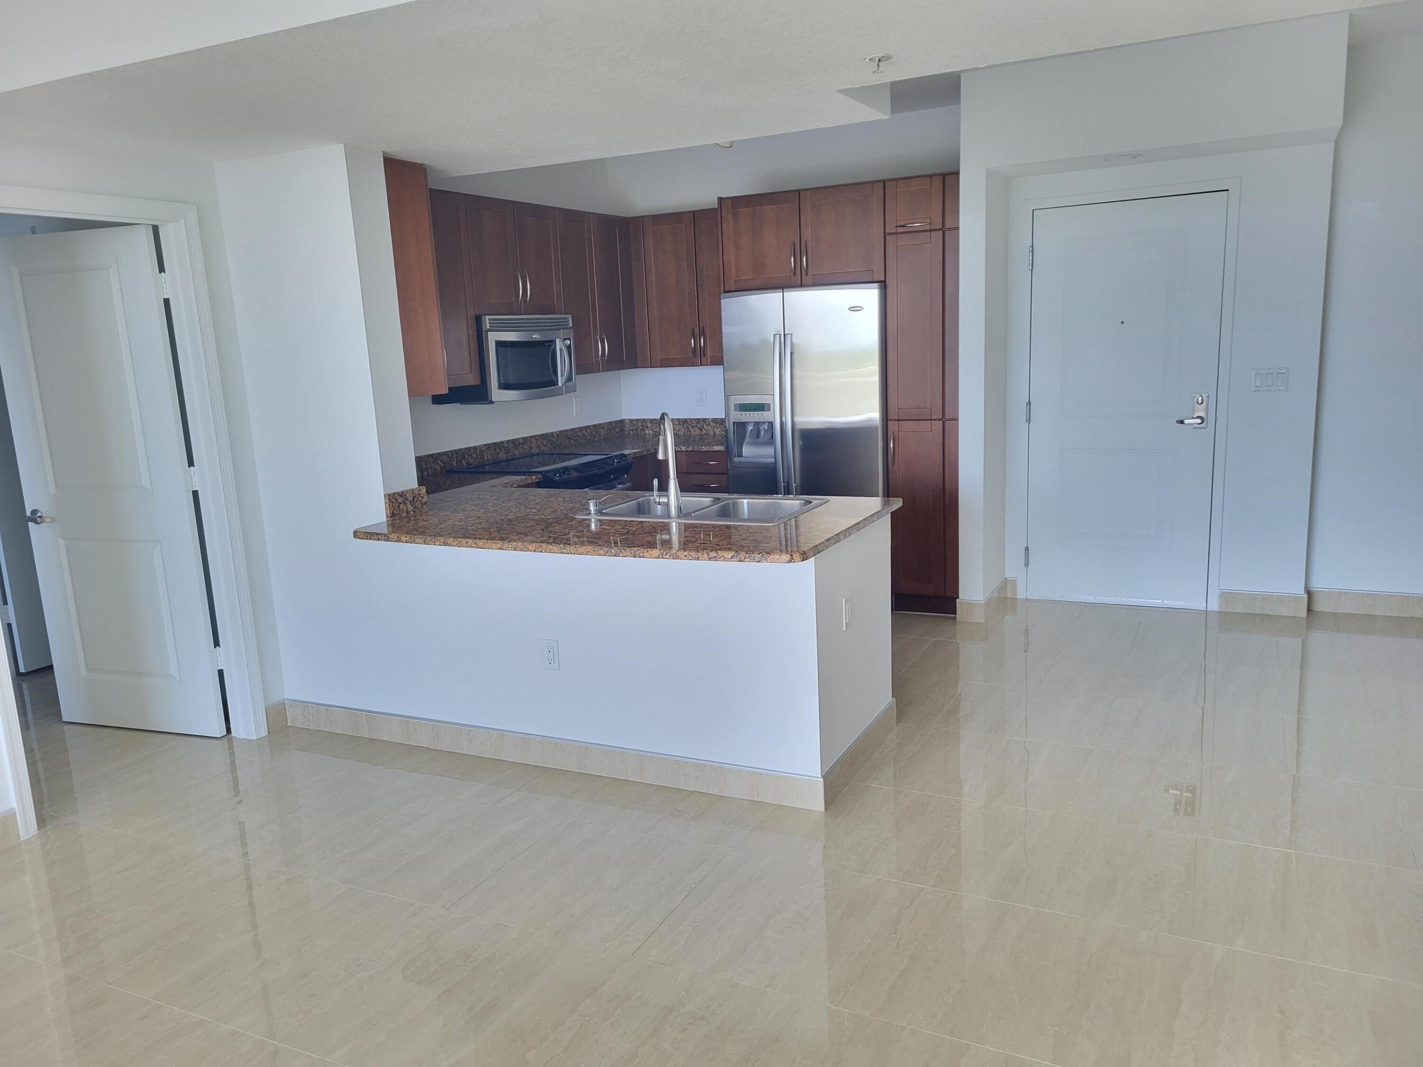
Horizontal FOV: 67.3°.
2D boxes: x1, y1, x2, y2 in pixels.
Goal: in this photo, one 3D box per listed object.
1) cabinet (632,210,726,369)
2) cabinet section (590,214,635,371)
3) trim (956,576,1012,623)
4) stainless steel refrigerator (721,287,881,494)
[{"bbox_3d":[-0.068,-1.484,6.530,0.746,0.905,0.327,3,12,26],"label":"cabinet"},{"bbox_3d":[-0.731,-1.424,6.399,0.327,0.897,0.370,3,12,26],"label":"cabinet section"},{"bbox_3d":[1.509,0.361,5.930,0.175,0.116,0.562,3,12,26],"label":"trim"},{"bbox_3d":[0.637,-0.496,6.141,0.905,1.790,0.760,3,12,26],"label":"stainless steel refrigerator"}]

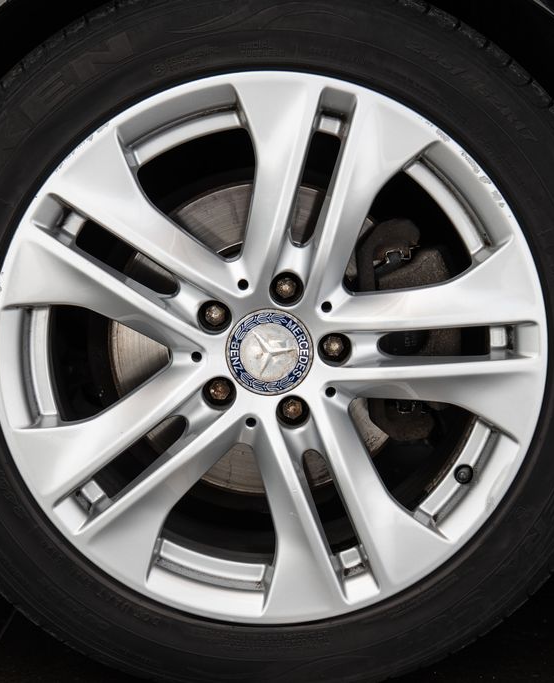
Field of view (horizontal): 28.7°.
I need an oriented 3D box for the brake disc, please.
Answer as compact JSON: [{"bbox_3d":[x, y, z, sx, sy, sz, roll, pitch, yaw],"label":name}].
[{"bbox_3d":[-0.008,-0.002,1.010,0.296,0.296,0.058,1,8,-1],"label":"brake disc"}]

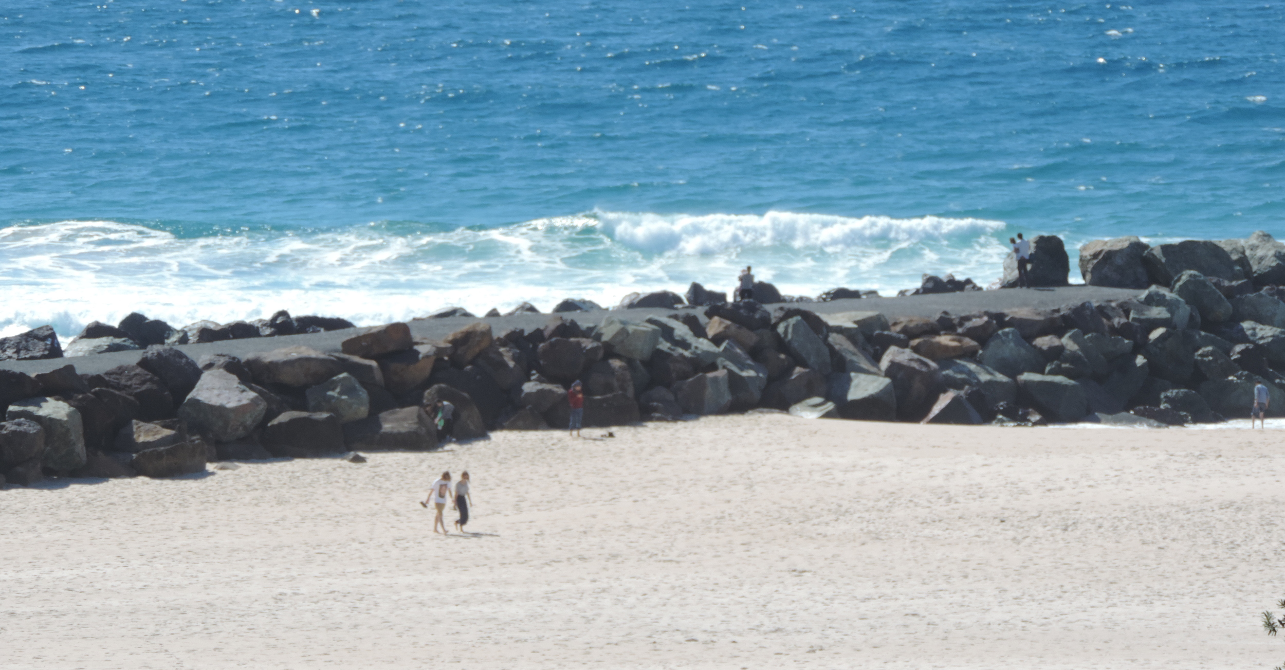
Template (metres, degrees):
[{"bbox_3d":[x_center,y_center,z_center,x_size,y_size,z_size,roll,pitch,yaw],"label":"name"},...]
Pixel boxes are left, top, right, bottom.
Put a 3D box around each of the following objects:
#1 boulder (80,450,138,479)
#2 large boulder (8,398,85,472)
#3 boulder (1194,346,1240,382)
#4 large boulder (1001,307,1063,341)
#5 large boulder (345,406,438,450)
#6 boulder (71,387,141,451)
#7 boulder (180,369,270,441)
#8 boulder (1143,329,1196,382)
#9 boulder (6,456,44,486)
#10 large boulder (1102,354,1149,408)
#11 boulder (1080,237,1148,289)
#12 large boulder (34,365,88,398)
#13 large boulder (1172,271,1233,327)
[{"bbox_3d":[-15.166,3.724,263.786,1.605,0.886,1.241,0,4,0],"label":"boulder"},{"bbox_3d":[-17.171,2.874,267.000,2.253,2.029,1.800,0,4,0],"label":"large boulder"},{"bbox_3d":[18.397,0.981,297.321,1.404,1.248,1.365,0,4,0],"label":"boulder"},{"bbox_3d":[12.256,-0.347,292.000,1.990,1.030,1.500,0,4,0],"label":"large boulder"},{"bbox_3d":[-7.506,2.802,277.000,2.820,1.380,1.900,0,5,0],"label":"large boulder"},{"bbox_3d":[-15.423,2.393,266.500,1.932,1.689,1.738,0,5,0],"label":"boulder"},{"bbox_3d":[-12.329,2.062,274.300,2.670,2.140,2.100,0,5,0],"label":"boulder"},{"bbox_3d":[16.657,0.650,293.300,1.750,1.780,1.700,0,5,0],"label":"boulder"},{"bbox_3d":[-17.538,3.875,263.400,1.083,0.787,0.974,0,5,0],"label":"boulder"},{"bbox_3d":[15.193,1.453,292.000,1.480,1.670,1.500,0,5,0],"label":"large boulder"},{"bbox_3d":[15.736,-2.394,309.500,2.377,1.633,1.800,0,4,0],"label":"boulder"},{"bbox_3d":[-16.974,1.349,271.000,1.610,0.970,1.250,0,5,0],"label":"large boulder"},{"bbox_3d":[17.972,-1.144,298.000,1.930,1.720,1.600,0,4,0],"label":"large boulder"}]

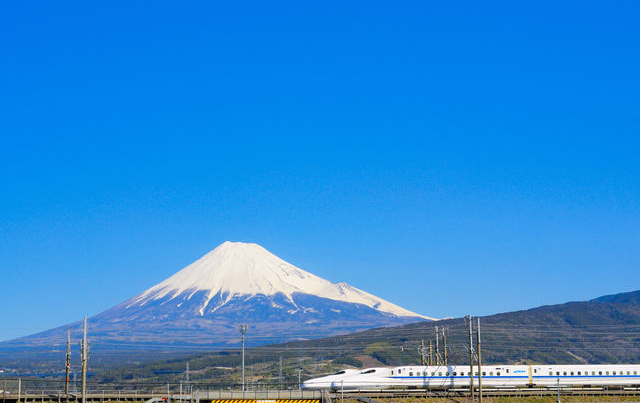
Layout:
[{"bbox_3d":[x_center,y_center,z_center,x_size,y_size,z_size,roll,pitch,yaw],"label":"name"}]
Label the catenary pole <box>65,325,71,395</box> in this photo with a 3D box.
[{"bbox_3d":[-35.705,23.097,151.000,0.700,11.000,0.700,1,-11,-6],"label":"catenary pole"}]

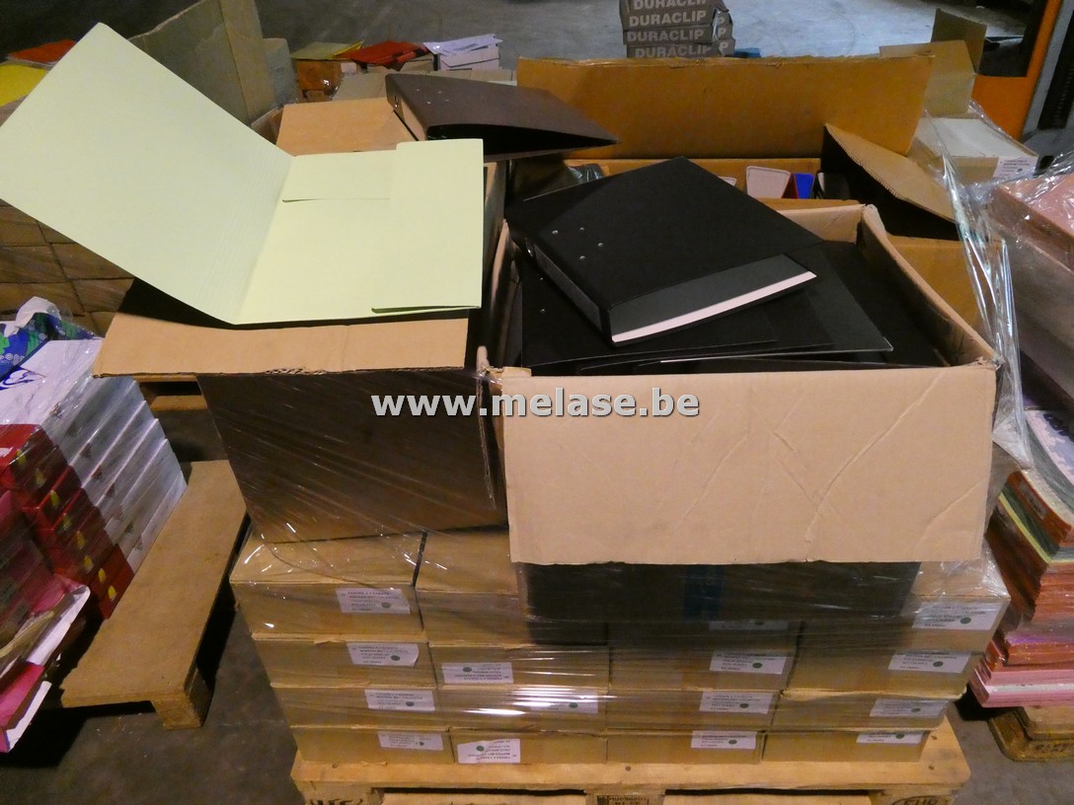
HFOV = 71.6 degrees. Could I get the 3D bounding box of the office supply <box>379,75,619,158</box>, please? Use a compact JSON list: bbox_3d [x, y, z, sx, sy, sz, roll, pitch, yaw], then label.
[{"bbox_3d":[-0.063,-0.460,1.155,0.285,0.055,0.318,-11,37,-14],"label":"office supply"}]

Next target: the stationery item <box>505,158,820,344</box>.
[{"bbox_3d":[0.148,-0.213,0.969,0.285,0.052,0.318,-19,40,-14],"label":"stationery item"}]

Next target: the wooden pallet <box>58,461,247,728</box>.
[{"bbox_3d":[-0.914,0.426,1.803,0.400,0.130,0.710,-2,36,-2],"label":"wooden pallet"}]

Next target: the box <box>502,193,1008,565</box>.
[{"bbox_3d":[0.228,0.016,1.042,0.520,0.410,0.460,-1,36,3],"label":"box"}]

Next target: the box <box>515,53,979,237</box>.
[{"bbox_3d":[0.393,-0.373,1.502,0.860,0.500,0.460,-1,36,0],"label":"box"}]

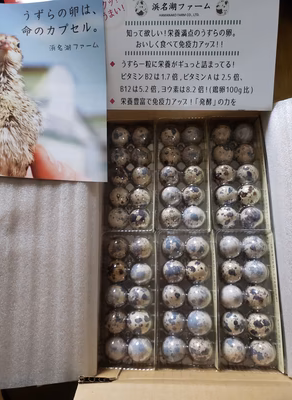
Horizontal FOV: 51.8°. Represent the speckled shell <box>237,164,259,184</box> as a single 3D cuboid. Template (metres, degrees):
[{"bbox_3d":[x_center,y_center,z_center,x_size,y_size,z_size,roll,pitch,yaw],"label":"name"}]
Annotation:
[{"bbox_3d":[0.130,-0.033,0.383,0.026,0.032,0.026,-1,75,3],"label":"speckled shell"}]

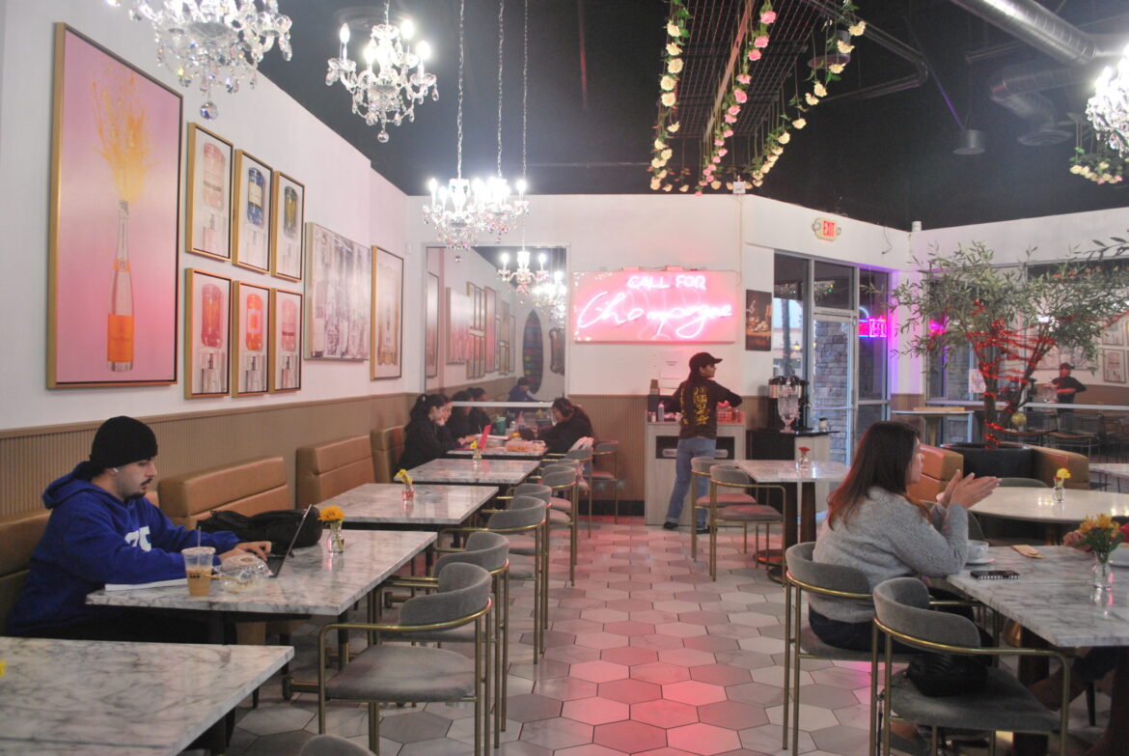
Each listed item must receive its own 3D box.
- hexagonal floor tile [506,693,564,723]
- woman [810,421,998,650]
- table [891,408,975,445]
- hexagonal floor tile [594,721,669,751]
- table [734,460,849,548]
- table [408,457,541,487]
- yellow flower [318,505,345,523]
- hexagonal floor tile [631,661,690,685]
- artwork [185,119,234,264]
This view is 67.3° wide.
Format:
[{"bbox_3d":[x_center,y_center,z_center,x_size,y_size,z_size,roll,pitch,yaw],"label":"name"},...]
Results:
[{"bbox_3d":[-0.161,1.460,3.736,0.297,0.010,0.325,0,1,4],"label":"hexagonal floor tile"},{"bbox_3d":[1.197,0.773,3.041,0.670,1.240,0.480,0,0,-8],"label":"woman"},{"bbox_3d":[3.997,0.904,9.205,0.850,1.063,0.850,0,1,4],"label":"table"},{"bbox_3d":[0.252,1.379,3.249,0.280,0.010,0.324,0,0,4],"label":"hexagonal floor tile"},{"bbox_3d":[1.763,1.069,6.443,0.770,0.750,1.220,0,1,4],"label":"table"},{"bbox_3d":[-0.621,0.991,5.761,0.780,0.750,1.160,1,0,4],"label":"table"},{"bbox_3d":[-0.882,0.517,3.220,0.092,0.066,0.090,0,0,4],"label":"yellow flower"},{"bbox_3d":[0.451,1.399,3.999,0.285,0.010,0.315,1,0,4],"label":"hexagonal floor tile"},{"bbox_3d":[-1.891,-0.975,4.530,0.040,0.660,0.410,0,1,4],"label":"artwork"}]

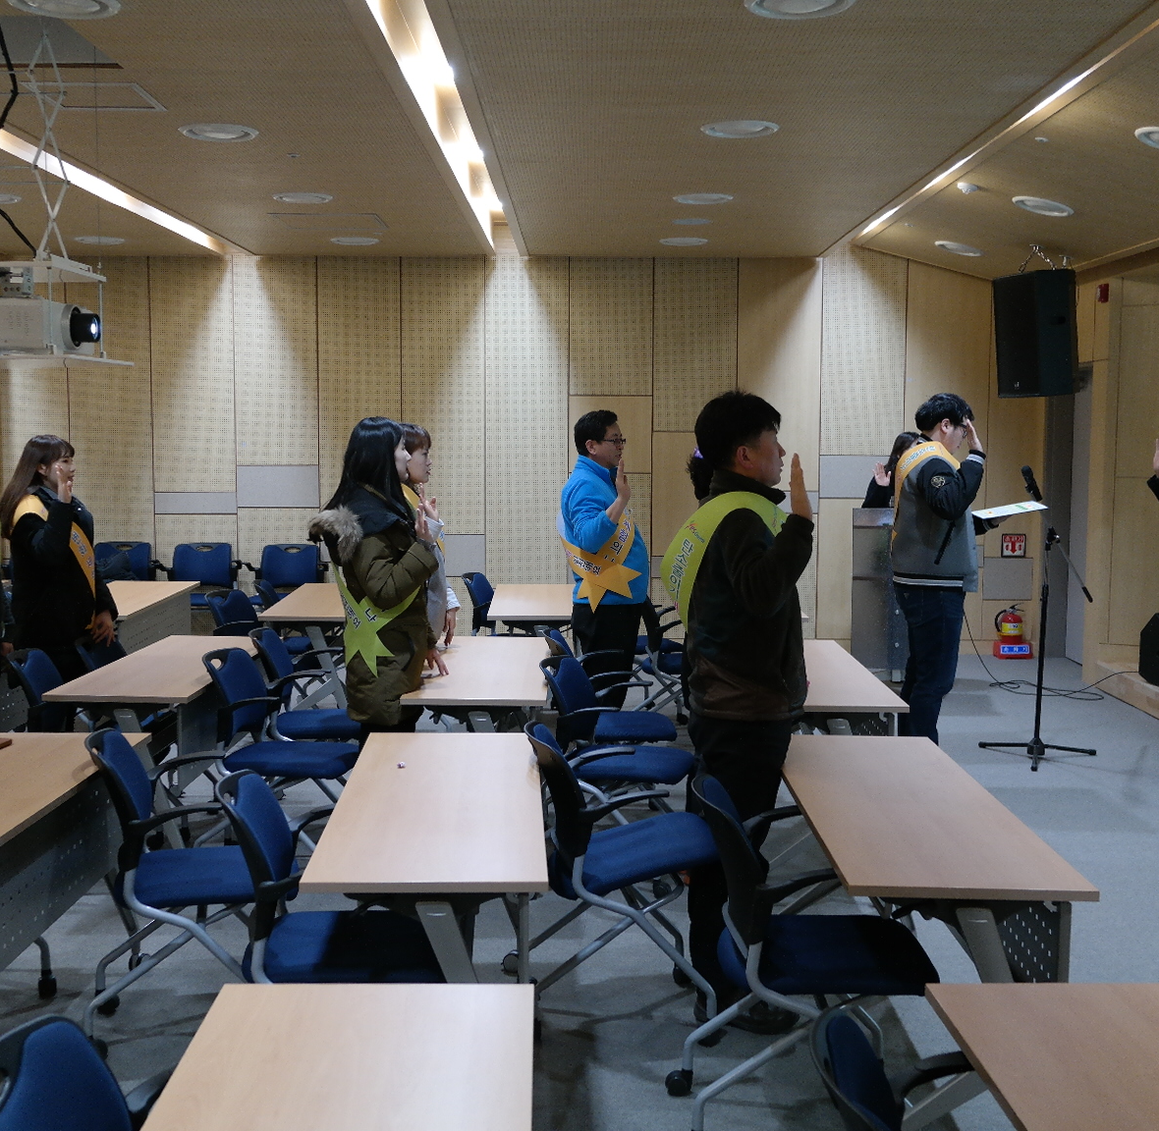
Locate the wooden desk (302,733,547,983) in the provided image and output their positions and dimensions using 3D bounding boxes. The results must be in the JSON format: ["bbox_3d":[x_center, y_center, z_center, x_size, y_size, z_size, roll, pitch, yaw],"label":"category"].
[{"bbox_3d":[-0.349,0.931,3.595,0.511,0.722,1.462,0,5,-3],"label":"wooden desk"}]

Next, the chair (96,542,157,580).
[{"bbox_3d":[-3.356,0.250,10.346,0.540,0.830,0.560,0,5,0],"label":"chair"}]

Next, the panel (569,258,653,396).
[{"bbox_3d":[0.225,-1.710,10.157,0.600,0.980,0.030,0,6,0],"label":"panel"}]

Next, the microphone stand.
[{"bbox_3d":[2.341,0.245,7.029,0.560,1.460,0.560,0,6,0],"label":"microphone stand"}]

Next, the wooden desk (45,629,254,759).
[{"bbox_3d":[-1.560,0.738,5.533,0.510,0.725,1.420,0,6,1],"label":"wooden desk"}]

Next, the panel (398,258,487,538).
[{"bbox_3d":[-0.978,-1.209,10.191,0.601,1.999,0.050,0,5,0],"label":"panel"}]

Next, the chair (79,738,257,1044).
[{"bbox_3d":[-1.021,0.830,3.738,0.560,0.815,0.570,-1,5,-13],"label":"chair"}]

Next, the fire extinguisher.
[{"bbox_3d":[3.058,0.470,9.992,0.260,0.385,0.200,0,5,0],"label":"fire extinguisher"}]

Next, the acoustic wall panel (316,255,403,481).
[{"bbox_3d":[-1.579,-1.334,10.180,0.595,1.749,0.050,0,5,0],"label":"acoustic wall panel"}]

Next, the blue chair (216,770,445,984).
[{"bbox_3d":[-0.484,0.885,3.209,0.580,0.810,0.570,0,5,0],"label":"blue chair"}]

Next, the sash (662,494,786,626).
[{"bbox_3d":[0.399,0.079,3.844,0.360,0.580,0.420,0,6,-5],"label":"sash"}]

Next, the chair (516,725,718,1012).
[{"bbox_3d":[0.107,0.828,3.835,0.560,0.815,0.570,0,5,-4],"label":"chair"}]

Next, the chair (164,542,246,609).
[{"bbox_3d":[-2.574,0.274,9.731,0.570,0.810,0.580,0,5,0],"label":"chair"}]

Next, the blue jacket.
[{"bbox_3d":[0.107,-0.153,6.362,0.400,0.669,0.520,1,5,3],"label":"blue jacket"}]

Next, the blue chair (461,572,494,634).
[{"bbox_3d":[-0.373,0.460,7.932,0.580,0.830,0.570,2,6,13],"label":"blue chair"}]

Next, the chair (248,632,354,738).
[{"bbox_3d":[-0.981,0.656,5.651,0.580,0.810,0.570,0,5,0],"label":"chair"}]

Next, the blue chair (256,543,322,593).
[{"bbox_3d":[-2.129,0.256,10.346,0.540,0.830,0.560,0,5,0],"label":"blue chair"}]

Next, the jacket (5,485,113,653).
[{"bbox_3d":[-2.023,0.026,5.527,0.360,0.670,0.430,1,5,6],"label":"jacket"}]

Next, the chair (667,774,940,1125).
[{"bbox_3d":[0.513,0.913,3.271,0.580,0.830,0.570,0,6,0],"label":"chair"}]

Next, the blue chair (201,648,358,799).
[{"bbox_3d":[-1.078,0.702,5.119,0.560,0.815,0.570,1,5,5],"label":"blue chair"}]

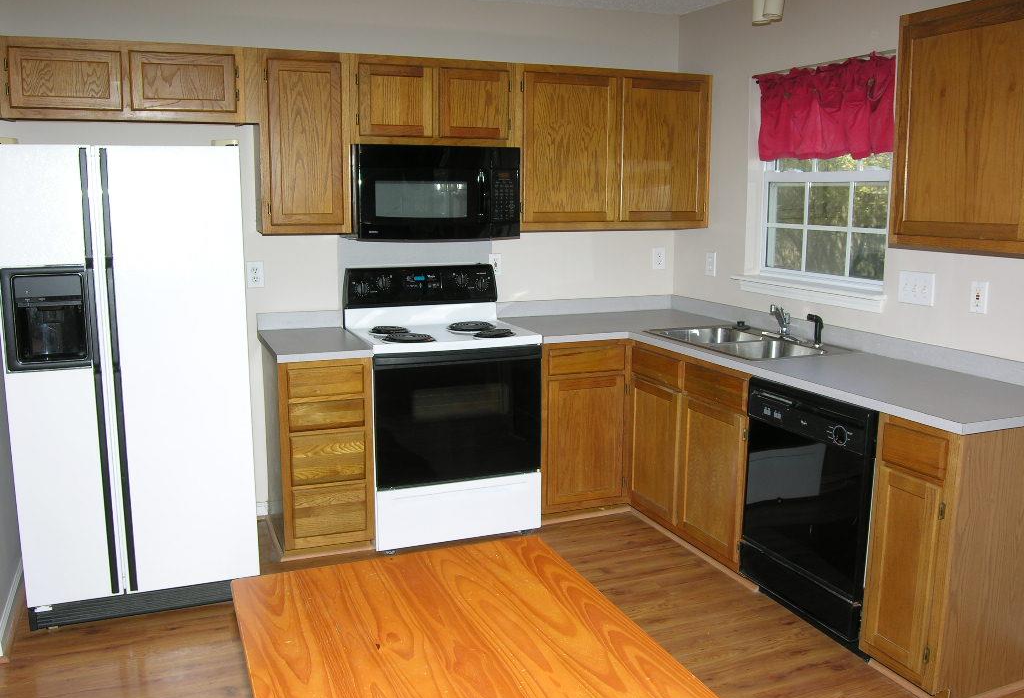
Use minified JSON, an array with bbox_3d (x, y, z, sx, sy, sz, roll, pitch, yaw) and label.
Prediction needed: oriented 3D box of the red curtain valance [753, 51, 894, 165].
[{"bbox_3d":[1.312,-1.010,3.777,0.075,0.388,0.860,-4,11,-23],"label":"red curtain valance"}]

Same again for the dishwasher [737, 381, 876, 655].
[{"bbox_3d":[1.276,0.546,3.216,0.620,0.855,0.603,-4,11,-23],"label":"dishwasher"}]

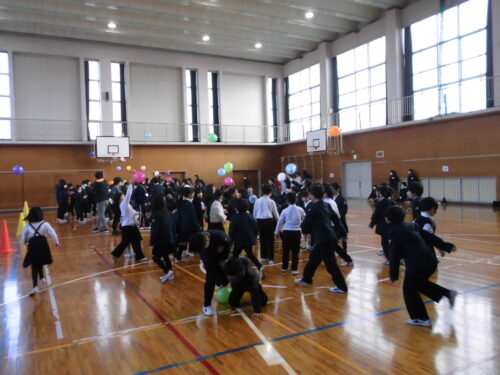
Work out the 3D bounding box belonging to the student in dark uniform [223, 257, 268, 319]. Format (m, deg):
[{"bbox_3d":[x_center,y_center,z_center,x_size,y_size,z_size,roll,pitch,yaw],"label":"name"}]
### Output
[{"bbox_3d":[-0.046,1.026,4.073,0.440,0.560,0.620,-1,1,18],"label":"student in dark uniform"}]

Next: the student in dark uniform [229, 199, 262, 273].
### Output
[{"bbox_3d":[-0.083,0.764,5.650,0.420,1.166,0.520,-3,2,-21],"label":"student in dark uniform"}]

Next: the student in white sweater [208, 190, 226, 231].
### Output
[{"bbox_3d":[-0.563,0.692,6.500,0.360,1.279,0.350,-3,2,-28],"label":"student in white sweater"}]

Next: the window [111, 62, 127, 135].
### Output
[{"bbox_3d":[-7.468,-4.871,21.345,0.846,4.385,0.150,-3,3,-28],"label":"window"}]

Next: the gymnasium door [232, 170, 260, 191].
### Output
[{"bbox_3d":[-0.216,-0.252,24.918,1.951,1.725,0.120,-3,3,-28],"label":"gymnasium door"}]

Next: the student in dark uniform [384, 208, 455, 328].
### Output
[{"bbox_3d":[1.620,0.726,3.567,0.600,1.090,0.460,0,2,41],"label":"student in dark uniform"}]

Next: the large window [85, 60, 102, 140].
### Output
[{"bbox_3d":[-9.544,-5.287,22.900,0.930,4.850,0.180,-2,2,-30],"label":"large window"}]

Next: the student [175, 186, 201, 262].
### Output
[{"bbox_3d":[-1.151,0.636,6.685,0.420,1.280,0.360,0,2,45],"label":"student"}]

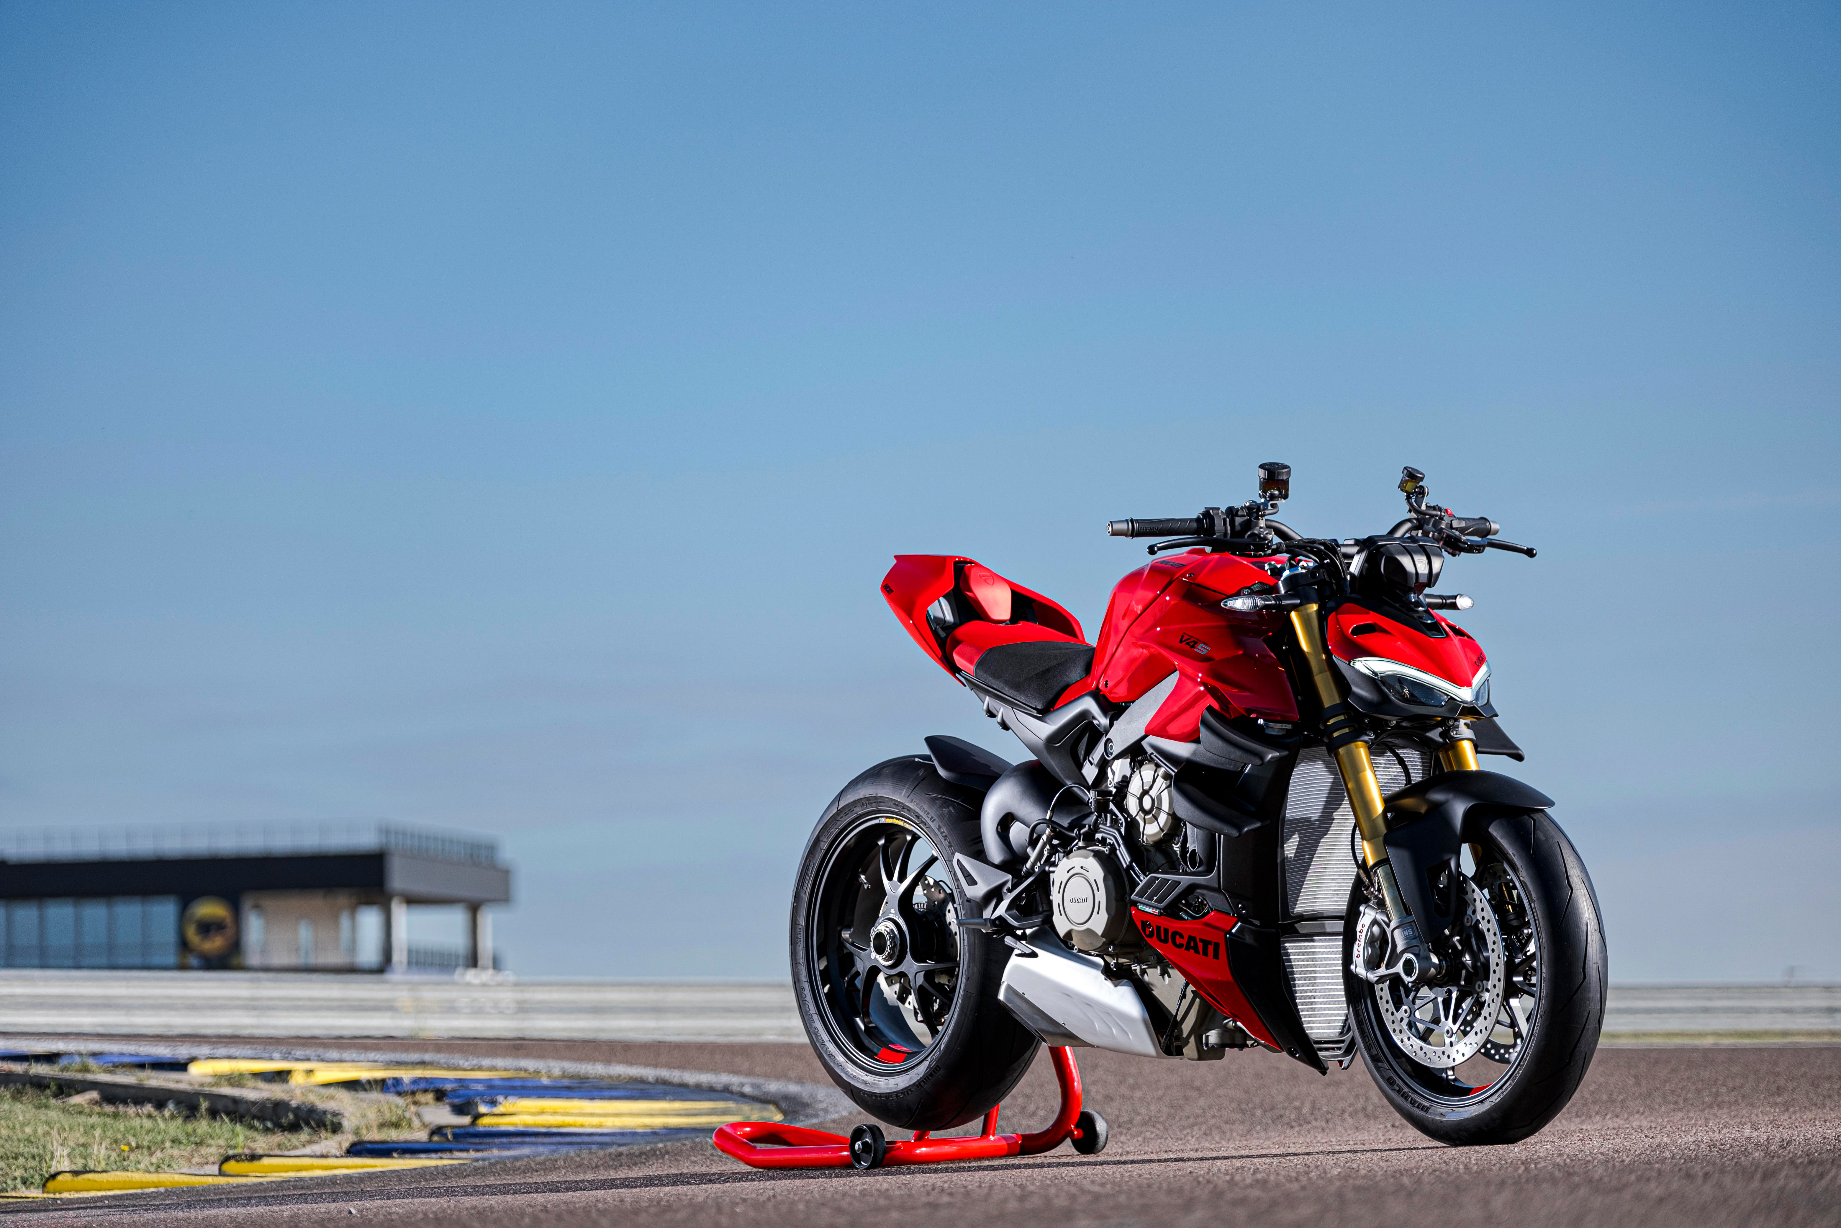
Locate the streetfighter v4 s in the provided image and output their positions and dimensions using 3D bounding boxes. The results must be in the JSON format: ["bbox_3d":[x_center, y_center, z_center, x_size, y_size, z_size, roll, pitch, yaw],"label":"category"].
[{"bbox_3d":[0.434,0.341,13.345,0.845,1.130,2.120,0,-3,-37],"label":"streetfighter v4 s"}]

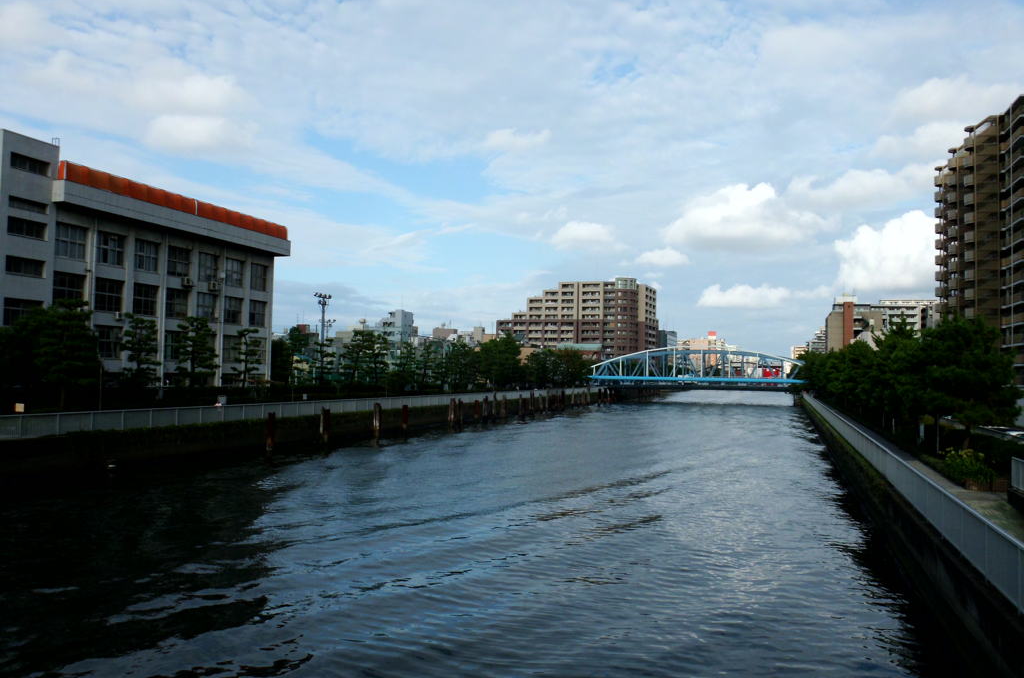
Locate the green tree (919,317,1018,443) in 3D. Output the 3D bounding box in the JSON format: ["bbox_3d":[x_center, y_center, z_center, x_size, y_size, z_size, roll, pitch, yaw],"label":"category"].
[{"bbox_3d":[19.489,2.041,33.985,4.270,6.000,4.200,0,-3,30],"label":"green tree"}]

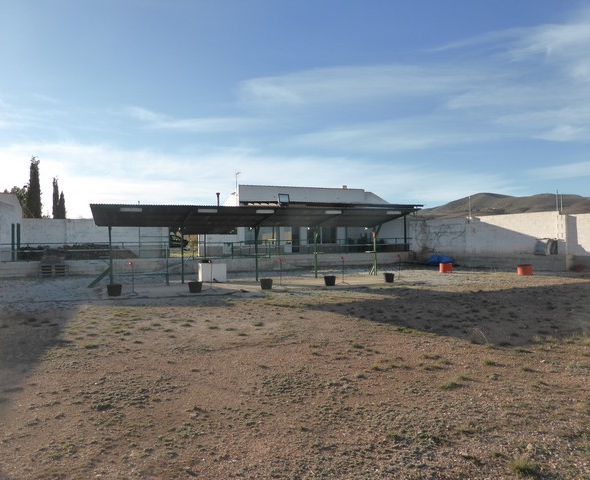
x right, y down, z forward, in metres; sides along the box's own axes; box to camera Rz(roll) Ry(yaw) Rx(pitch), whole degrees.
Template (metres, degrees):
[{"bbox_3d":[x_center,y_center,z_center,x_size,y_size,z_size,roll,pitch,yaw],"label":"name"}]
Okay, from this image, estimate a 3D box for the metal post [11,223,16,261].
[{"bbox_3d":[-12.664,0.090,20.800,0.120,1.660,0.120,-1,1,-21],"label":"metal post"}]

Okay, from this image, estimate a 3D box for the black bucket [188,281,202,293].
[{"bbox_3d":[-3.121,1.478,14.500,0.440,0.330,0.440,-1,1,-21],"label":"black bucket"}]

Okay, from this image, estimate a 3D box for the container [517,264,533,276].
[{"bbox_3d":[9.076,1.213,18.200,0.590,0.420,0.590,-1,1,-21],"label":"container"}]

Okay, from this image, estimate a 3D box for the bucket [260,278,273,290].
[{"bbox_3d":[-0.918,1.460,15.000,0.430,0.330,0.430,-1,1,0],"label":"bucket"}]

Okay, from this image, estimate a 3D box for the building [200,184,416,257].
[{"bbox_3d":[0.448,-1.223,28.615,12.800,3.950,5.500,-1,1,-25],"label":"building"}]

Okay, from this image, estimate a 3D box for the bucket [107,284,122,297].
[{"bbox_3d":[-5.403,1.522,13.850,0.440,0.330,0.440,-1,1,-21],"label":"bucket"}]

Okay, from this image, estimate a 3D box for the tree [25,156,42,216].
[{"bbox_3d":[-22.509,-2.837,40.061,1.350,8.690,1.350,-1,1,0],"label":"tree"}]

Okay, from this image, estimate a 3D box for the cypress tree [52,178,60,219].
[{"bbox_3d":[-23.739,-2.440,46.055,0.850,7.760,0.850,-1,1,0],"label":"cypress tree"}]

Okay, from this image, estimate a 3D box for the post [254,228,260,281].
[{"bbox_3d":[-1.475,0.539,17.800,0.130,2.070,0.130,-1,1,-21],"label":"post"}]

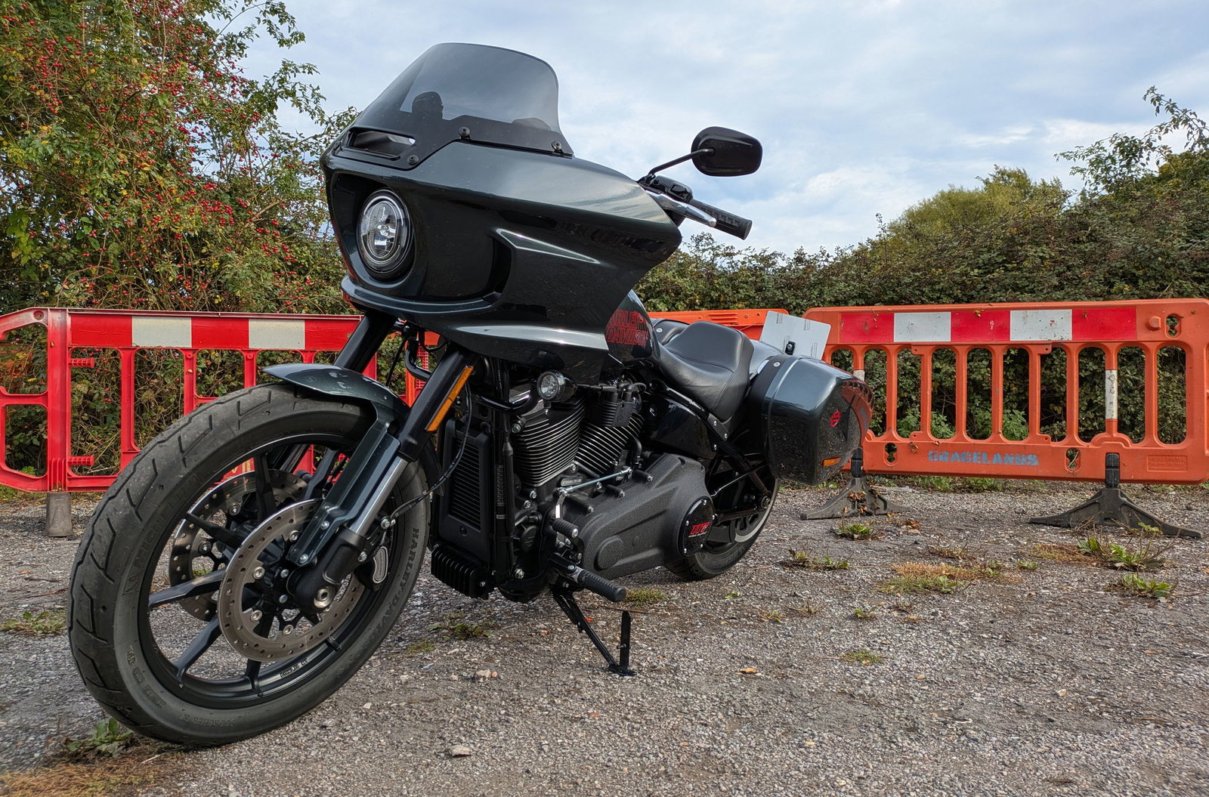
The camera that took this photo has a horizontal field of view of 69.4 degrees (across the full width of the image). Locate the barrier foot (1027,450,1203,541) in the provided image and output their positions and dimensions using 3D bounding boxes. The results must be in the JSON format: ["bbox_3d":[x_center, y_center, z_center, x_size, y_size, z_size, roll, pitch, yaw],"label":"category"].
[{"bbox_3d":[2.234,0.405,3.832,0.650,0.320,0.120,1,2,31],"label":"barrier foot"}]

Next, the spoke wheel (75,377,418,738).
[{"bbox_3d":[-0.604,0.301,1.599,0.110,0.676,0.676,18,12,36],"label":"spoke wheel"}]

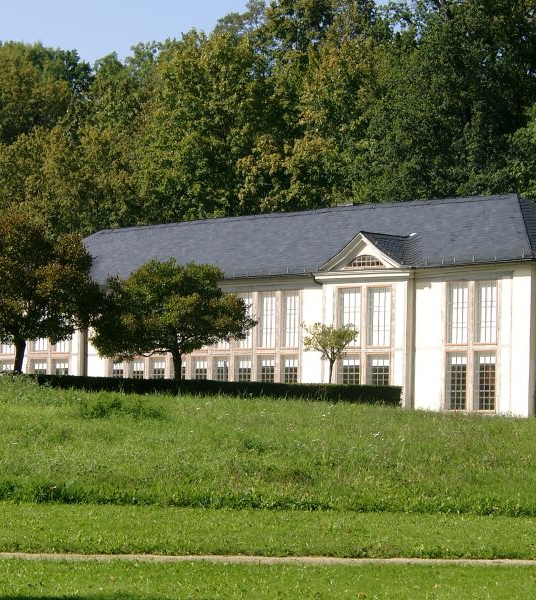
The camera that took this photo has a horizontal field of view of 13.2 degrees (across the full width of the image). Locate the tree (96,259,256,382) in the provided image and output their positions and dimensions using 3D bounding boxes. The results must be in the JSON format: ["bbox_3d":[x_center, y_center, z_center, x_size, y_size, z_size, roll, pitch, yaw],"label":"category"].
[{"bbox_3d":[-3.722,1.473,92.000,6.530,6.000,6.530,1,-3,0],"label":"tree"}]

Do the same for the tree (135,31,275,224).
[{"bbox_3d":[-3.628,-4.950,130.000,8.440,20.610,8.440,1,-3,0],"label":"tree"}]

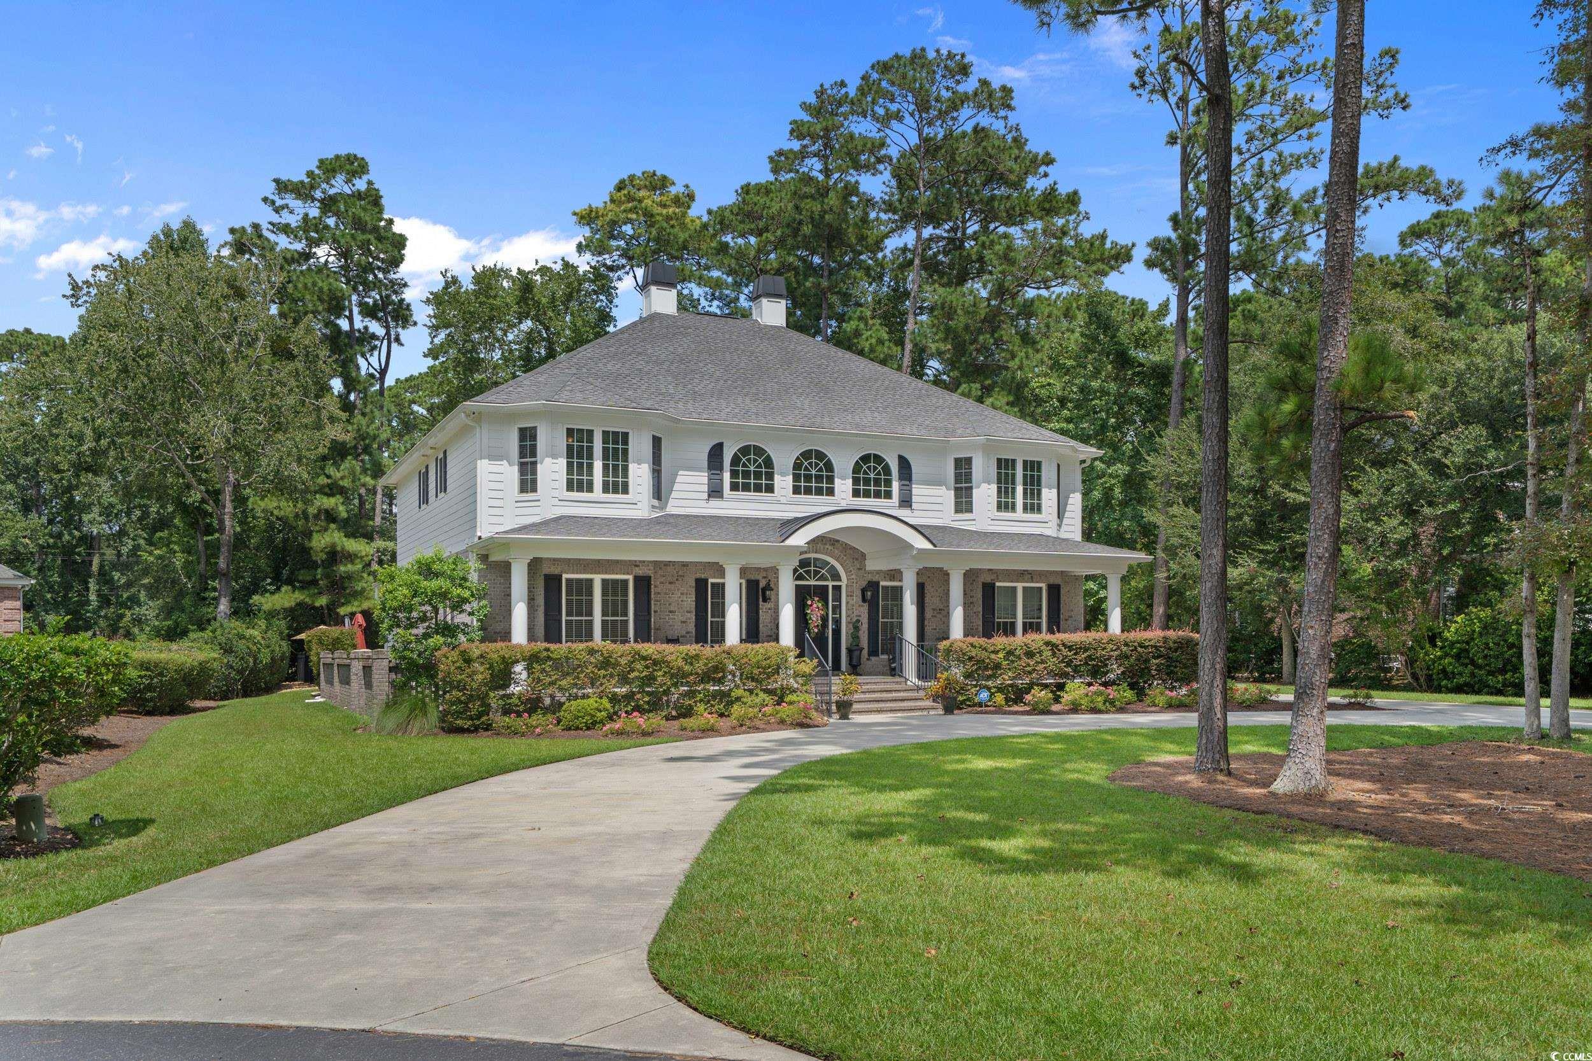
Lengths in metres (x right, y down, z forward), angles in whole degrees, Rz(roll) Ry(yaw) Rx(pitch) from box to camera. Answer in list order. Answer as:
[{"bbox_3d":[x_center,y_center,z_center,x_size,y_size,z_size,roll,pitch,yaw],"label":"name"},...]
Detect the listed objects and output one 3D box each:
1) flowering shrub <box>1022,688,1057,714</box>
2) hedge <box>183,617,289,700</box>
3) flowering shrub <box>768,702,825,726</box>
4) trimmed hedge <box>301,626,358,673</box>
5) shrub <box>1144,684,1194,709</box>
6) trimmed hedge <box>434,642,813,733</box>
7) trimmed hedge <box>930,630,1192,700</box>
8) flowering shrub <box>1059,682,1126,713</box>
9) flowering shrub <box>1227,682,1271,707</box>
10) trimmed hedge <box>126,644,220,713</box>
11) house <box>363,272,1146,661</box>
[{"bbox_3d":[5.391,3.765,26.400,0.720,0.580,0.660,0,-4,0],"label":"flowering shrub"},{"bbox_3d":[-15.300,3.470,32.500,2.300,2.050,3.400,1,-3,-15],"label":"hedge"},{"bbox_3d":[0.000,3.590,23.300,1.000,0.430,0.800,1,-3,-24],"label":"flowering shrub"},{"bbox_3d":[-14.416,4.044,37.000,1.800,2.100,1.600,2,-4,-26],"label":"trimmed hedge"},{"bbox_3d":[8.700,3.849,27.700,1.200,0.580,0.950,2,-4,-26],"label":"shrub"},{"bbox_3d":[-3.180,2.950,23.000,7.100,1.500,1.050,2,-4,-26],"label":"trimmed hedge"},{"bbox_3d":[6.450,3.170,27.500,7.100,1.520,1.150,1,-3,-24],"label":"trimmed hedge"},{"bbox_3d":[6.580,3.700,26.500,1.300,0.640,0.950,1,-3,-24],"label":"flowering shrub"},{"bbox_3d":[10.612,3.876,28.100,1.100,0.580,0.950,2,-4,-26],"label":"flowering shrub"},{"bbox_3d":[-14.050,3.340,27.000,1.800,1.430,2.600,1,-3,-15],"label":"trimmed hedge"},{"bbox_3d":[-1.700,-1.500,32.400,16.400,12.000,14.300,2,-4,-26],"label":"house"}]

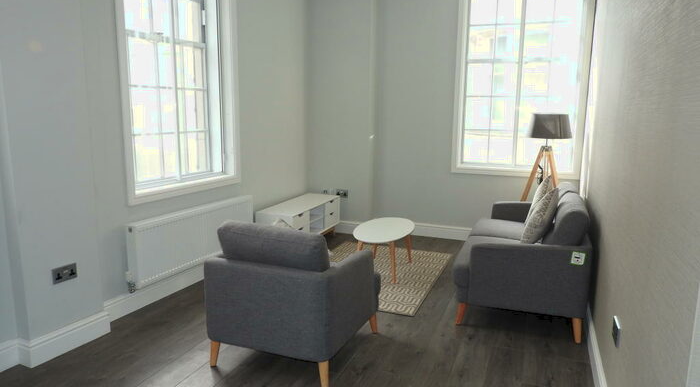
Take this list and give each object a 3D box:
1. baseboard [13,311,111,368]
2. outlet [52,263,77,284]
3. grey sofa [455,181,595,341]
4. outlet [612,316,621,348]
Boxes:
[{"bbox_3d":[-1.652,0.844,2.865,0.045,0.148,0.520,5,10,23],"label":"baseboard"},{"bbox_3d":[-1.641,0.466,2.799,0.010,0.086,0.146,5,10,23],"label":"outlet"},{"bbox_3d":[1.322,0.384,3.816,0.810,0.820,1.640,4,10,20],"label":"grey sofa"},{"bbox_3d":[1.166,0.599,2.118,0.012,0.086,0.146,4,10,21],"label":"outlet"}]

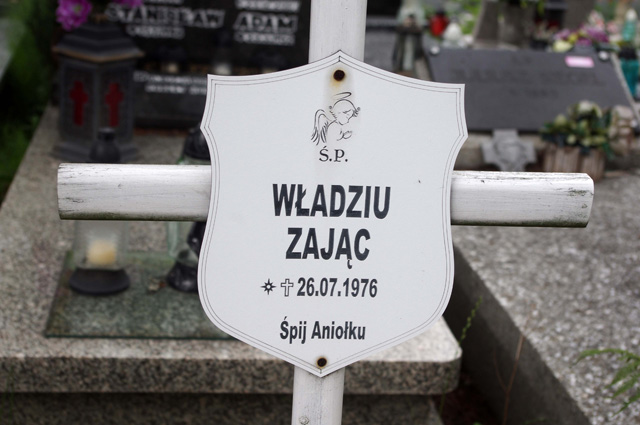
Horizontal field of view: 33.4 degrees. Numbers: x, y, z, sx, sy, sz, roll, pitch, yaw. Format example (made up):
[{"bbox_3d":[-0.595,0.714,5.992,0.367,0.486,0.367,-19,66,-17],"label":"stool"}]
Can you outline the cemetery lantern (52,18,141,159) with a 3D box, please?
[{"bbox_3d":[-0.672,-0.377,3.233,0.192,0.413,0.192,17,21,34],"label":"cemetery lantern"}]

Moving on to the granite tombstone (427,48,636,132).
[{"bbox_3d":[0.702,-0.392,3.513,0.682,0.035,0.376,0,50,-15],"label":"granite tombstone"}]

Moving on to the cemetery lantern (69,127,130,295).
[{"bbox_3d":[-0.460,-0.009,2.235,0.126,0.338,0.126,2,18,-9],"label":"cemetery lantern"}]

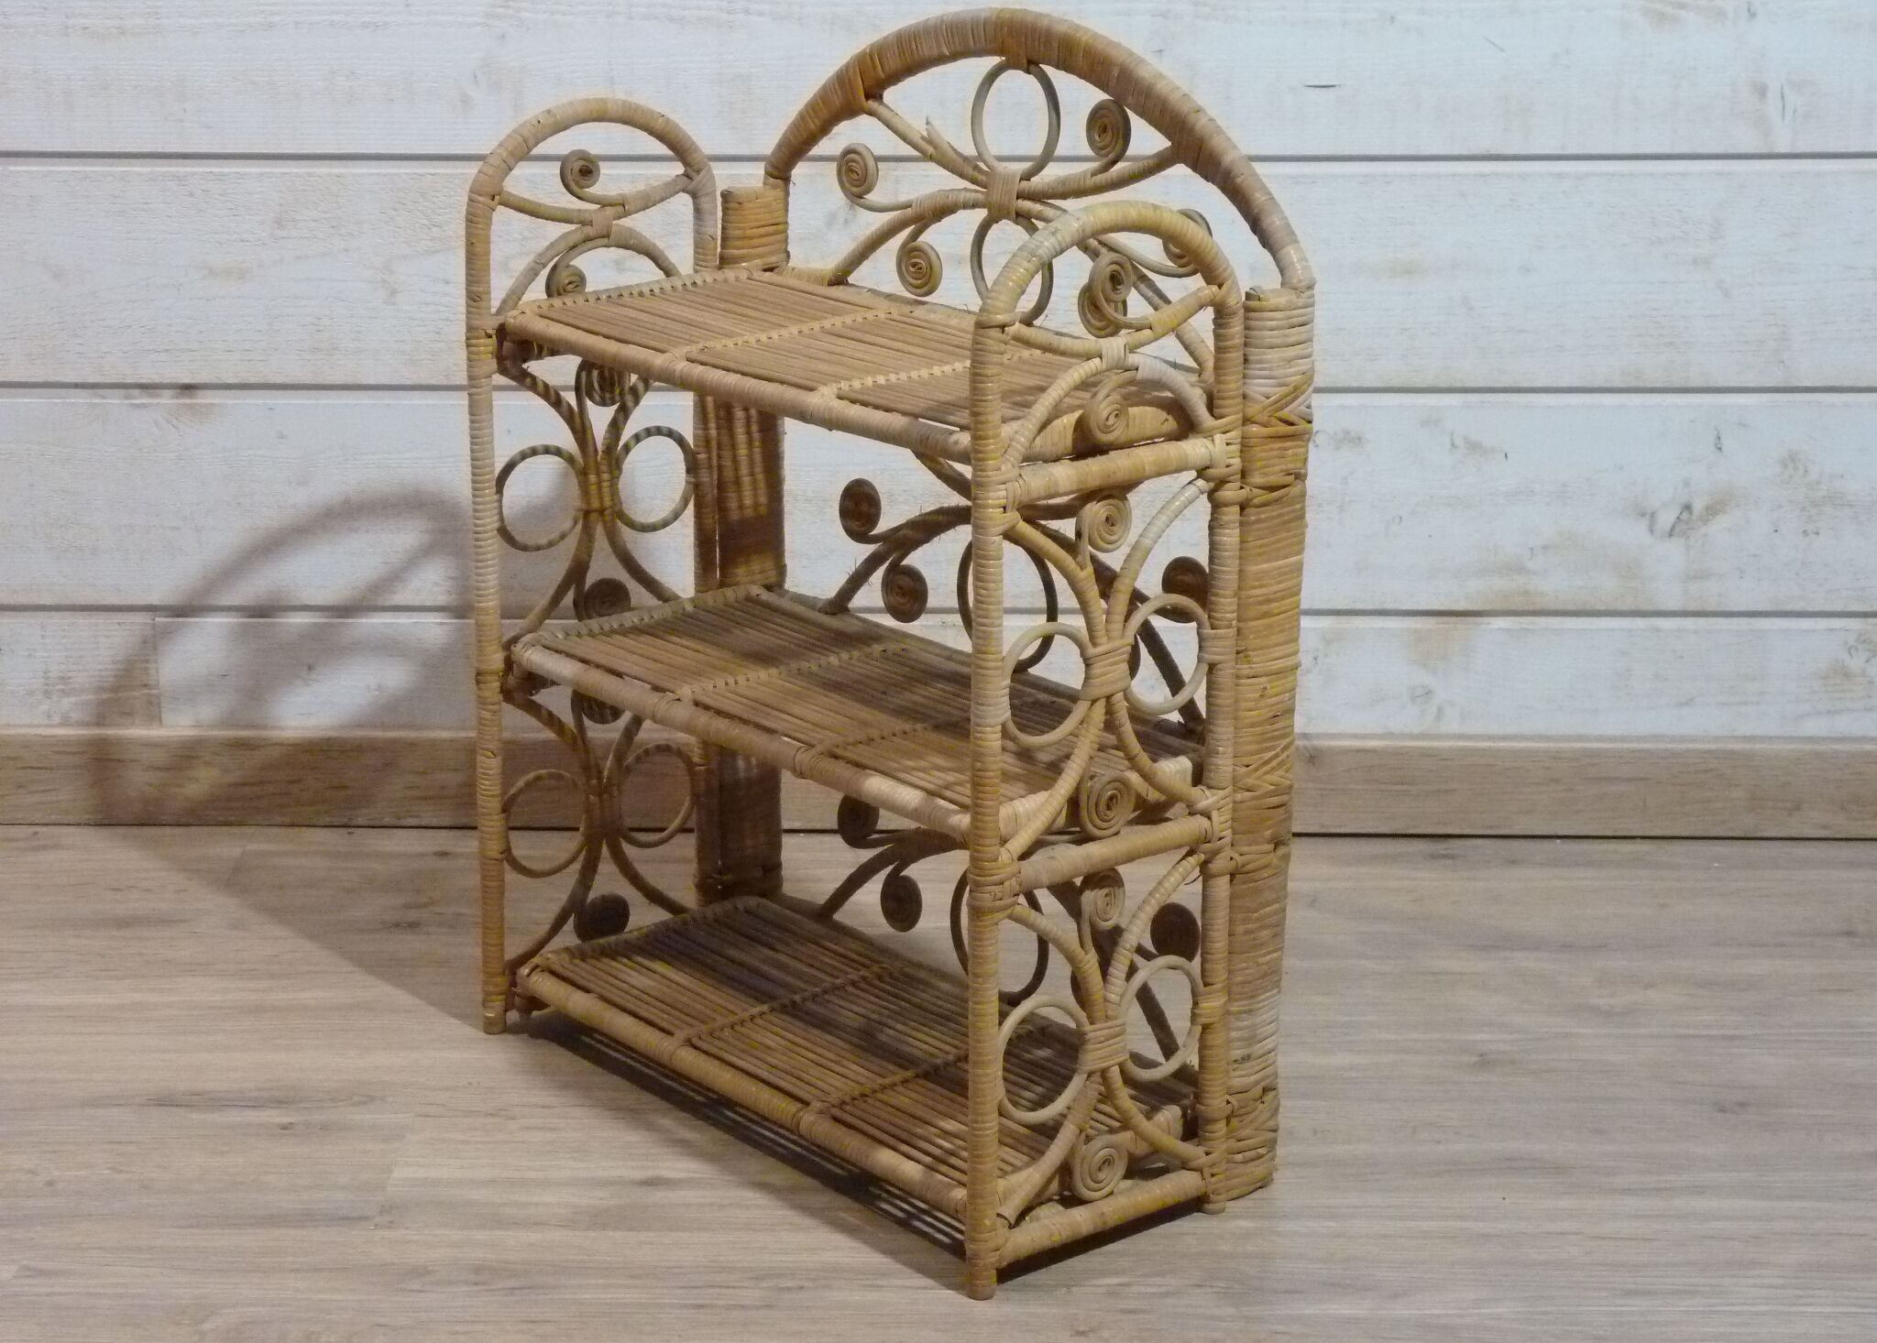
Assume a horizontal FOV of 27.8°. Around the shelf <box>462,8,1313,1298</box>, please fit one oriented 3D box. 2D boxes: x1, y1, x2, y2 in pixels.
[{"bbox_3d":[-0.039,-0.048,2.100,0.223,0.616,0.479,-12,21,-37],"label":"shelf"}]

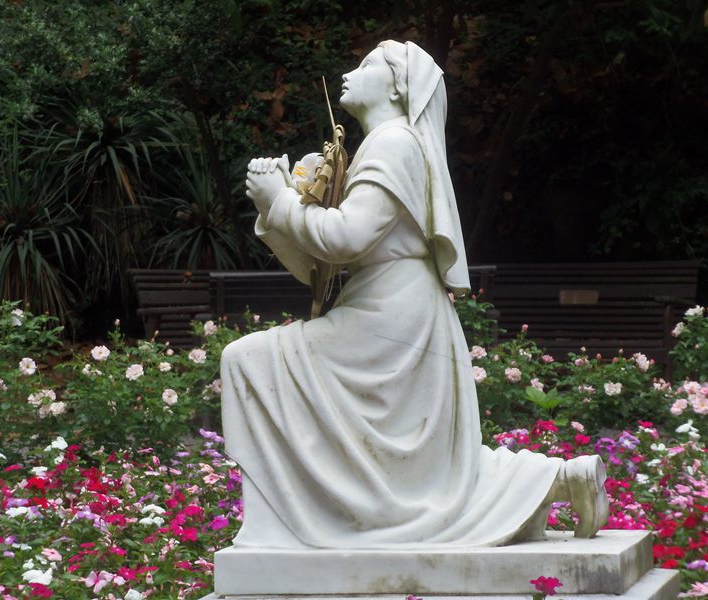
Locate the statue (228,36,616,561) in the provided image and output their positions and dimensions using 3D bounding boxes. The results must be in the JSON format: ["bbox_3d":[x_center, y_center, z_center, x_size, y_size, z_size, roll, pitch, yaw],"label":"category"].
[{"bbox_3d":[0.147,-0.019,7.795,0.900,1.205,0.440,-1,2,13],"label":"statue"}]

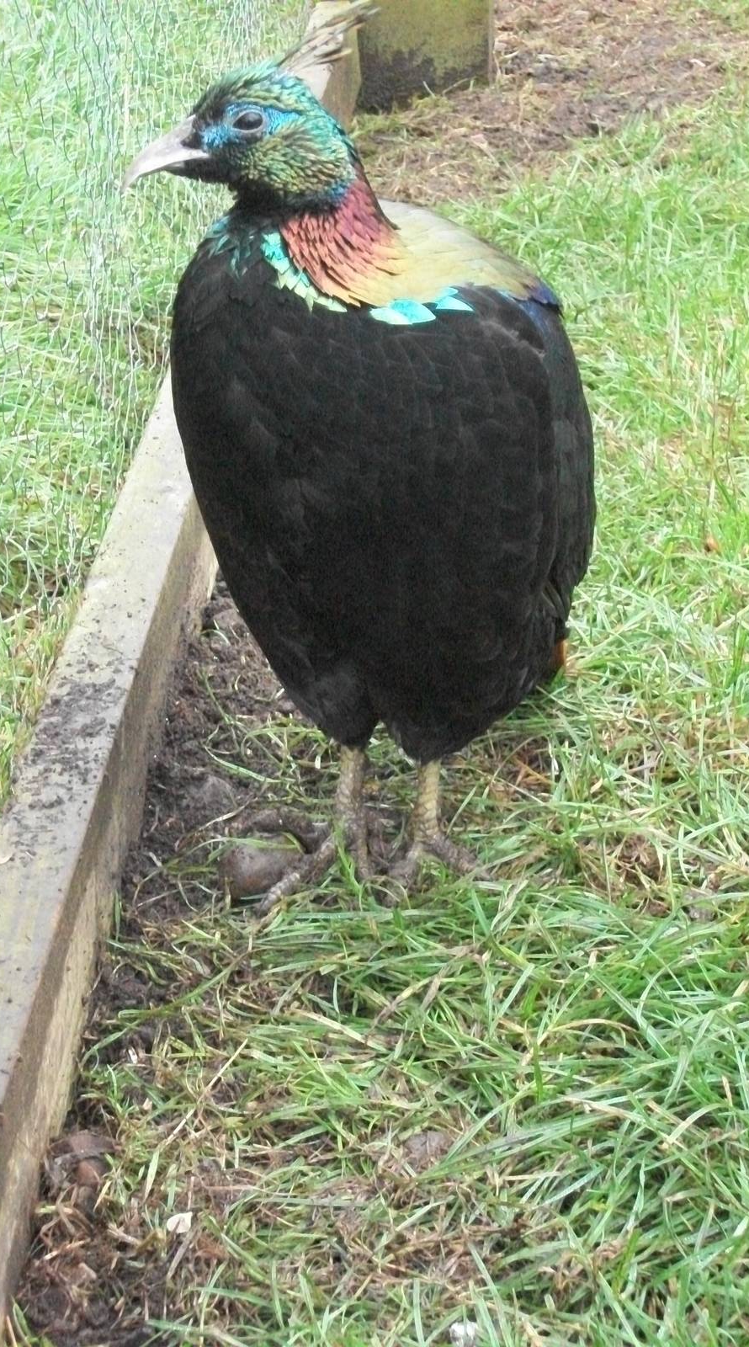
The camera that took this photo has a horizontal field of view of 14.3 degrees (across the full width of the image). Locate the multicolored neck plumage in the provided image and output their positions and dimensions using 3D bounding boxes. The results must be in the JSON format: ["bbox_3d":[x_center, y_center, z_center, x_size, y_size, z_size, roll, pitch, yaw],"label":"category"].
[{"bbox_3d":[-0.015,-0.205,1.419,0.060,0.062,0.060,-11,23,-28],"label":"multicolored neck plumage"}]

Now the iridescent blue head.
[{"bbox_3d":[-0.062,-0.245,1.371,0.106,0.064,0.050,-3,21,-7],"label":"iridescent blue head"}]

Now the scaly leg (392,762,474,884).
[{"bbox_3d":[0.027,0.076,1.517,0.046,0.060,0.055,4,21,11],"label":"scaly leg"}]

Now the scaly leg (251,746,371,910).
[{"bbox_3d":[-0.030,0.075,1.510,0.052,0.067,0.072,14,25,32],"label":"scaly leg"}]

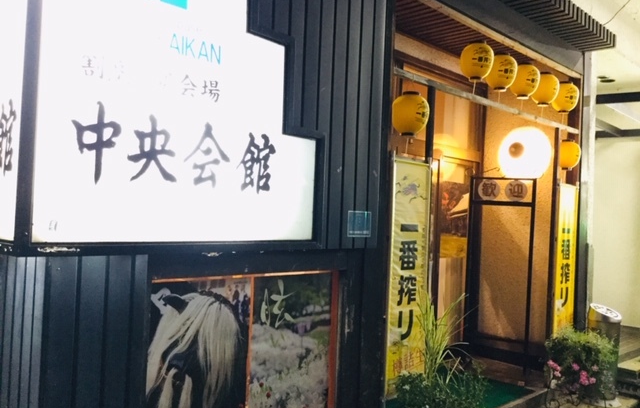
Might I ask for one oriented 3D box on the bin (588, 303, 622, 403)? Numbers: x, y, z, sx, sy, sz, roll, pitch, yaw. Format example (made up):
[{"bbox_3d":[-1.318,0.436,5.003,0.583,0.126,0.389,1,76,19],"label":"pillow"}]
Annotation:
[{"bbox_3d":[2.433,1.290,4.927,0.275,0.810,0.275,4,-2,-44],"label":"bin"}]

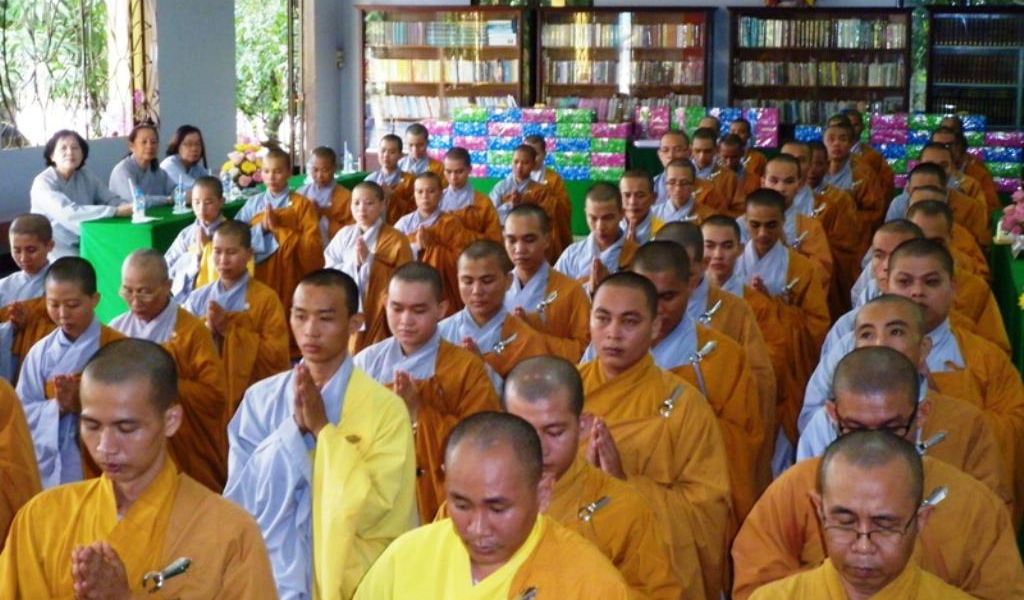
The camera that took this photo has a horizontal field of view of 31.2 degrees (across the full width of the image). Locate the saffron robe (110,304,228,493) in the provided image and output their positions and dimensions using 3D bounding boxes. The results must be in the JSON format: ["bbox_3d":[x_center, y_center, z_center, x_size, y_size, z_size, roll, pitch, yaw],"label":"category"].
[{"bbox_3d":[-1.166,0.445,6.310,0.500,0.882,0.520,3,9,19],"label":"saffron robe"}]

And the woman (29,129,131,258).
[{"bbox_3d":[-2.400,-0.352,10.271,0.550,1.201,0.750,-6,11,-38],"label":"woman"}]

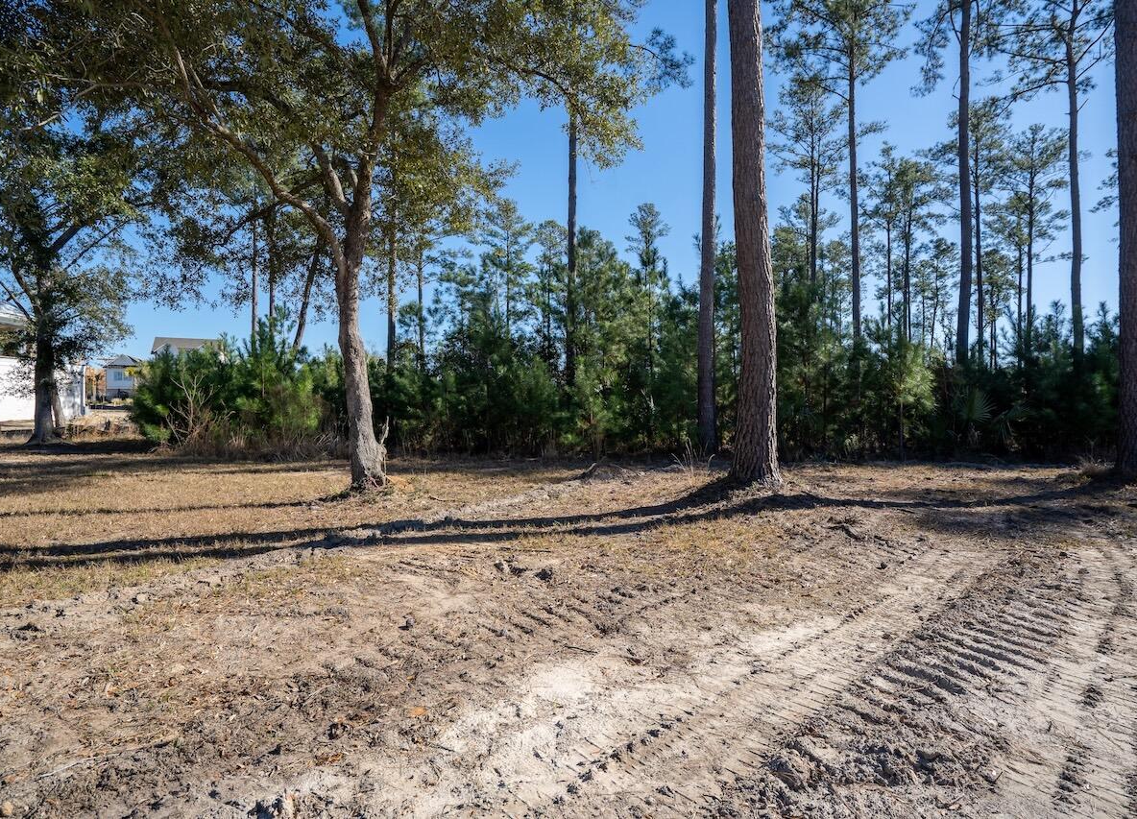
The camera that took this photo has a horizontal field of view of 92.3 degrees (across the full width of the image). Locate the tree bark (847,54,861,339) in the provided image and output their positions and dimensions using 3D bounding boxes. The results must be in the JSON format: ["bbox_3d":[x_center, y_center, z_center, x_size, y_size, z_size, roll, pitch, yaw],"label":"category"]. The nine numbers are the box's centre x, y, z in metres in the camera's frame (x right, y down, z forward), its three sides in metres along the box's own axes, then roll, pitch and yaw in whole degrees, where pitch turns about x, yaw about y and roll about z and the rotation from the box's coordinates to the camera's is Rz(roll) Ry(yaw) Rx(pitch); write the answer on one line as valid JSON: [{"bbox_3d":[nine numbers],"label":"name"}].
[{"bbox_3d":[12.040,-8.775,23.000,0.324,12.050,0.324,-1,0,28],"label":"tree bark"}]

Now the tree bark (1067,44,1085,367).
[{"bbox_3d":[18.530,-7.560,20.000,0.362,11.320,0.362,-1,0,43],"label":"tree bark"}]

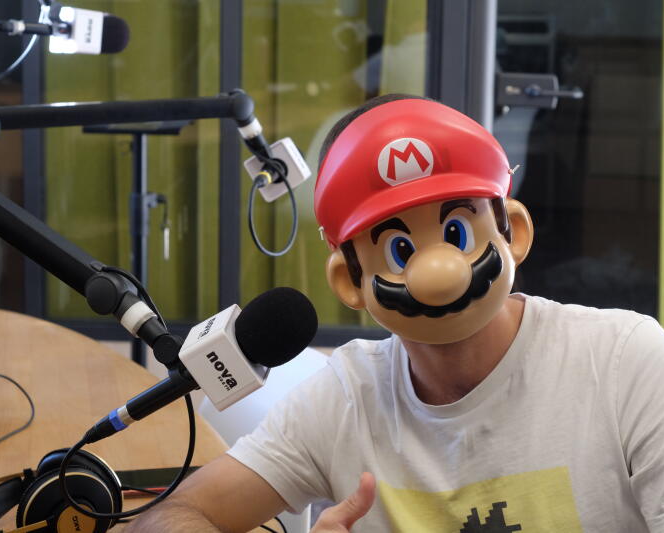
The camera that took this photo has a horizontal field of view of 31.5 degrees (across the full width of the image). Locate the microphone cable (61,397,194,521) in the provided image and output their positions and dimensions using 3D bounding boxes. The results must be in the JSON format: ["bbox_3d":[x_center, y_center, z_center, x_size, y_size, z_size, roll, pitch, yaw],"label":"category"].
[{"bbox_3d":[-0.188,0.176,1.085,0.127,0.115,0.060,0,8,-6],"label":"microphone cable"}]

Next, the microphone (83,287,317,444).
[{"bbox_3d":[-0.123,0.098,1.067,0.253,0.073,0.073,-30,14,14],"label":"microphone"}]

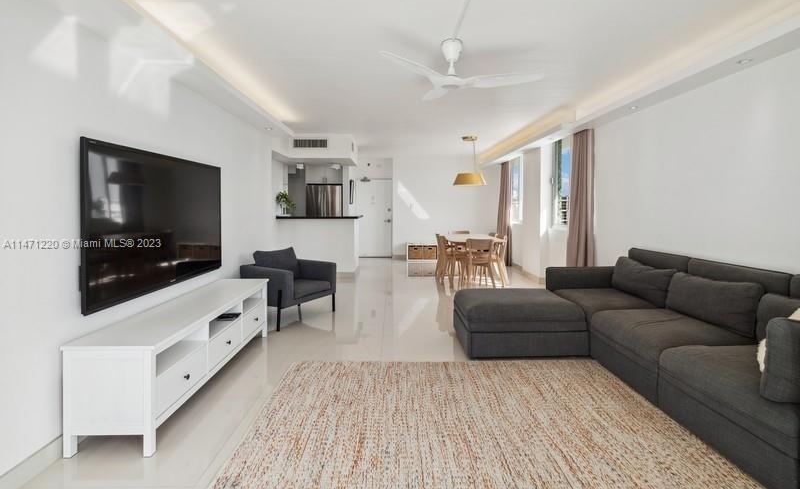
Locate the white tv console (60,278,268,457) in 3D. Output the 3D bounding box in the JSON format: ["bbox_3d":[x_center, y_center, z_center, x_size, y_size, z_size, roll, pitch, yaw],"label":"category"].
[{"bbox_3d":[-1.551,0.738,2.730,0.494,0.587,1.760,0,4,-1],"label":"white tv console"}]

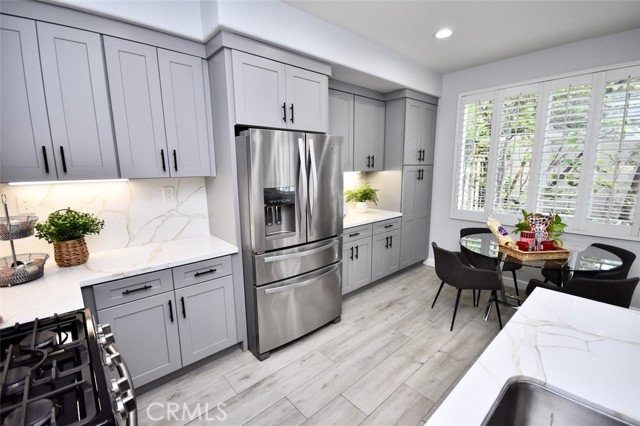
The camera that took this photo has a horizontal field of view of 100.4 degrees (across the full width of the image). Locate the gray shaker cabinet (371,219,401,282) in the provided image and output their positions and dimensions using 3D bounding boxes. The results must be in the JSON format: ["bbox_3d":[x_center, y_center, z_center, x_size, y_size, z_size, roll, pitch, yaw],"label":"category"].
[{"bbox_3d":[0.678,0.446,3.724,0.614,0.776,0.625,-8,12,-39],"label":"gray shaker cabinet"}]

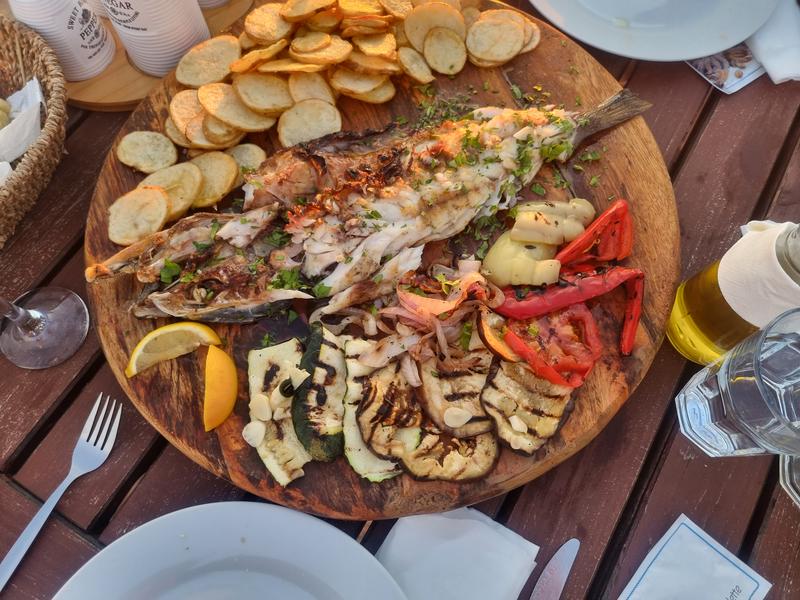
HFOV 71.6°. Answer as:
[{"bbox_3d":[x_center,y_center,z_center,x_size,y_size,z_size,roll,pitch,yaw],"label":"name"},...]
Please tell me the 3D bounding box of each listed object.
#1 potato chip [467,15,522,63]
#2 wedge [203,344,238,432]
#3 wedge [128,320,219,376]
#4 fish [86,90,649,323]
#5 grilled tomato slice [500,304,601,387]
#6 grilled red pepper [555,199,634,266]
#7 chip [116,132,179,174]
[{"bbox_3d":[0.091,-0.249,0.531,0.054,0.006,0.052,0,70,1],"label":"potato chip"},{"bbox_3d":[-0.132,0.064,0.411,0.027,0.027,0.065,-4,70,-1],"label":"wedge"},{"bbox_3d":[-0.176,0.034,0.425,0.072,0.024,0.031,-21,71,-7],"label":"wedge"},{"bbox_3d":[-0.010,-0.087,0.457,0.486,0.045,0.152,-24,71,-8],"label":"fish"},{"bbox_3d":[0.127,0.030,0.428,0.067,0.025,0.073,0,69,1],"label":"grilled tomato slice"},{"bbox_3d":[0.166,-0.044,0.446,0.085,0.032,0.041,-38,74,-13],"label":"grilled red pepper"},{"bbox_3d":[-0.227,-0.134,0.498,0.054,0.005,0.040,31,73,11],"label":"chip"}]

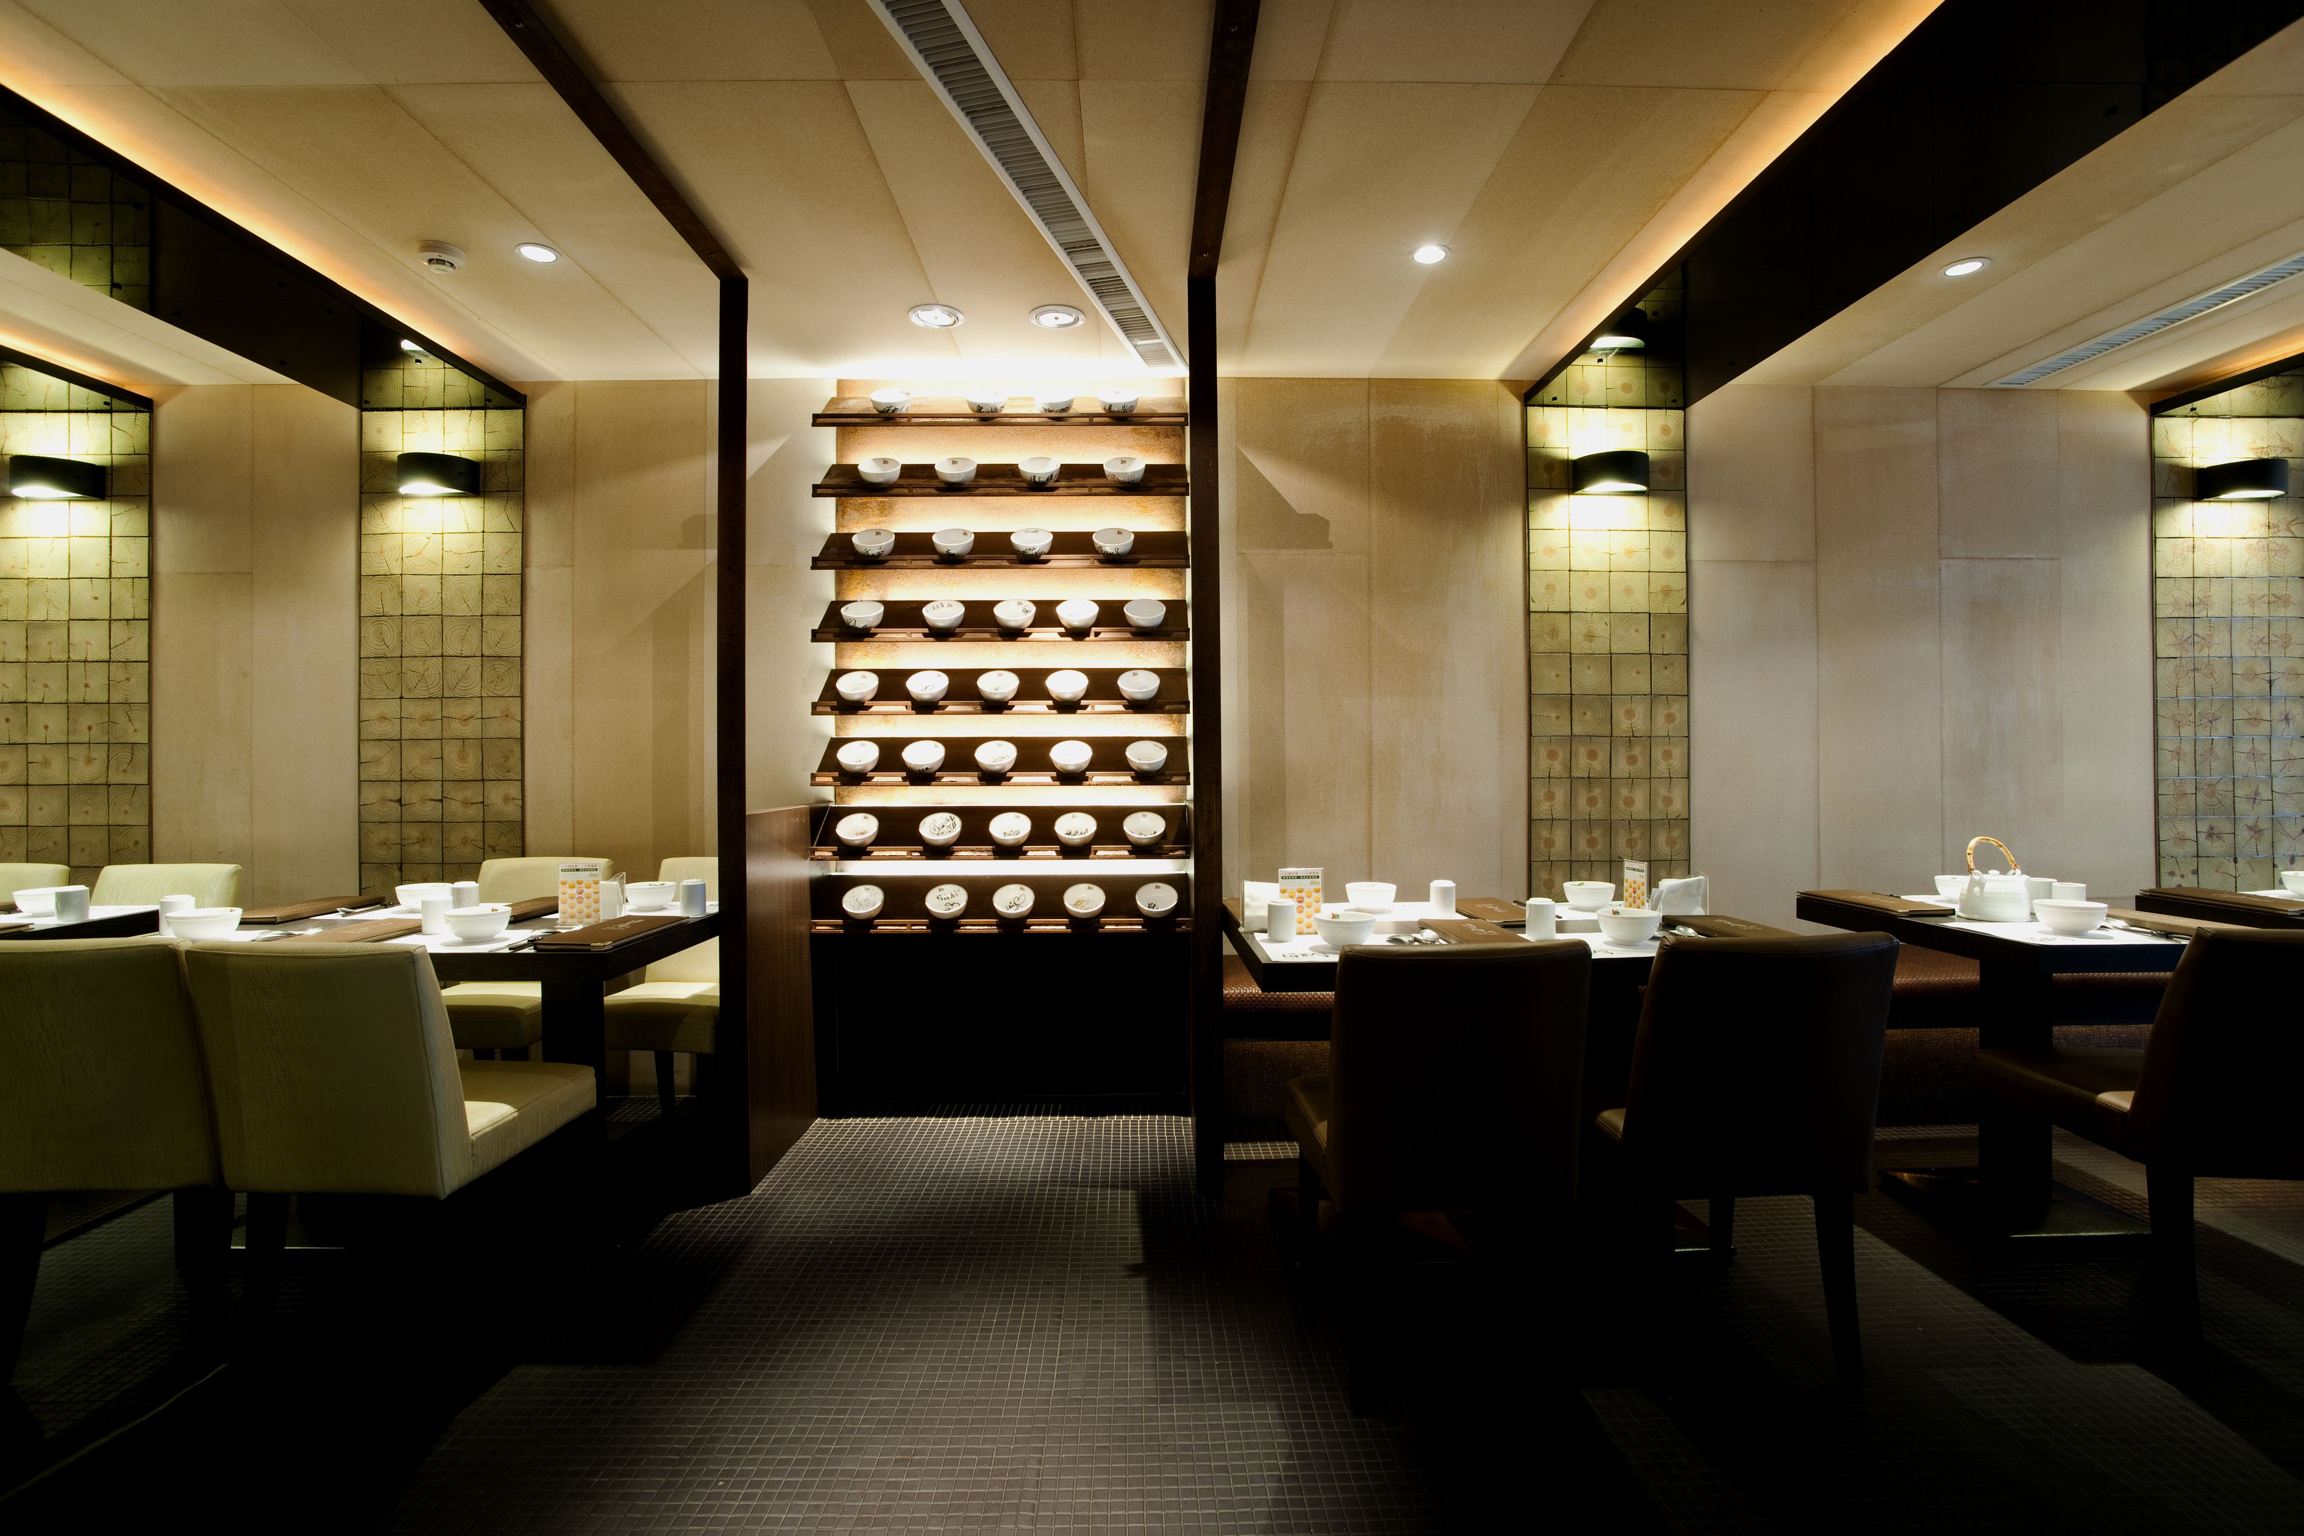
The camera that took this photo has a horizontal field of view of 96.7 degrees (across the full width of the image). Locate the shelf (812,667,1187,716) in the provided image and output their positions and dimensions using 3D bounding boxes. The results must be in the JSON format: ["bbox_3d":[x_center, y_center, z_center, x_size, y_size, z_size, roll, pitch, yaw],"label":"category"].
[{"bbox_3d":[-0.484,-0.254,3.370,1.205,0.170,0.215,0,0,-1],"label":"shelf"}]

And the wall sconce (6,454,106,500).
[{"bbox_3d":[-3.687,-0.968,3.423,0.258,0.111,0.120,0,0,-1],"label":"wall sconce"}]

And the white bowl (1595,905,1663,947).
[{"bbox_3d":[1.091,0.364,2.341,0.132,0.072,0.132,0,0,0],"label":"white bowl"}]

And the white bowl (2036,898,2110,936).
[{"bbox_3d":[2.070,0.341,2.305,0.127,0.068,0.127,0,0,0],"label":"white bowl"}]

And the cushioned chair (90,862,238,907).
[{"bbox_3d":[-3.106,0.725,2.982,0.420,0.840,0.590,0,0,-1],"label":"cushioned chair"}]

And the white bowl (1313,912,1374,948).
[{"bbox_3d":[0.435,0.368,2.294,0.132,0.072,0.132,0,0,0],"label":"white bowl"}]

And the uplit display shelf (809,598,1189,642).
[{"bbox_3d":[-0.485,-0.484,3.370,1.205,0.167,0.215,0,0,-1],"label":"uplit display shelf"}]

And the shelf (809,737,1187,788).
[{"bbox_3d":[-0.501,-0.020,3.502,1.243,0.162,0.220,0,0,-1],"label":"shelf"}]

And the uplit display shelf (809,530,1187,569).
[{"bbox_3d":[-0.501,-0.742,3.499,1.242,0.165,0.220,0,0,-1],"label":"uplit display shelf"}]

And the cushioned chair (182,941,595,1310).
[{"bbox_3d":[-1.460,0.721,2.054,0.420,0.840,0.595,0,0,1],"label":"cushioned chair"}]

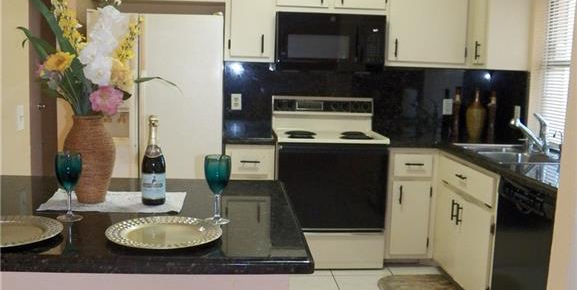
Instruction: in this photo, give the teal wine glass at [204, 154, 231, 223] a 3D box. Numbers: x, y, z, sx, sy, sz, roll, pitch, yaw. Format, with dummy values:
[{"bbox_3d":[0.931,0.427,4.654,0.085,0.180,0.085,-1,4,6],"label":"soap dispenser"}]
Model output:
[{"bbox_3d":[-0.223,0.138,1.947,0.081,0.213,0.081,0,7,-7],"label":"teal wine glass"}]

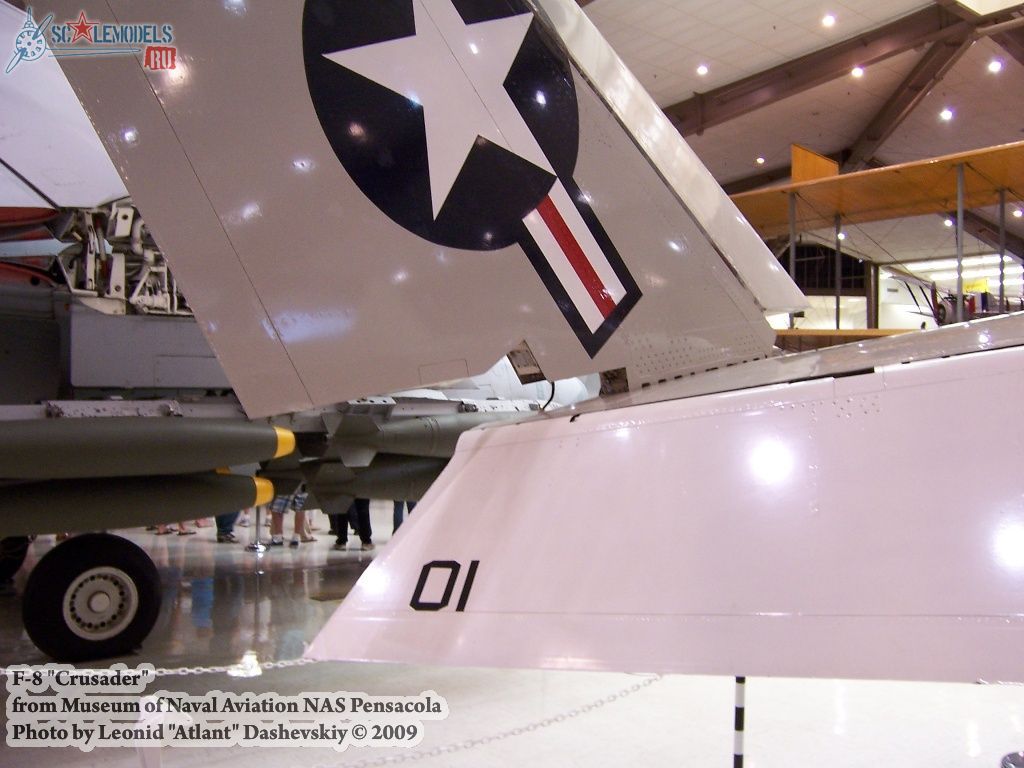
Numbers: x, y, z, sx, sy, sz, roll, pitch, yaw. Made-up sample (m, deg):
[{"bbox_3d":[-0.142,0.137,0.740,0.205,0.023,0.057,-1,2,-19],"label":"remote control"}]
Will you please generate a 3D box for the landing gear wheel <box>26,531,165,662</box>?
[{"bbox_3d":[-2.890,1.475,6.760,0.900,0.875,0.285,3,-3,-39],"label":"landing gear wheel"}]

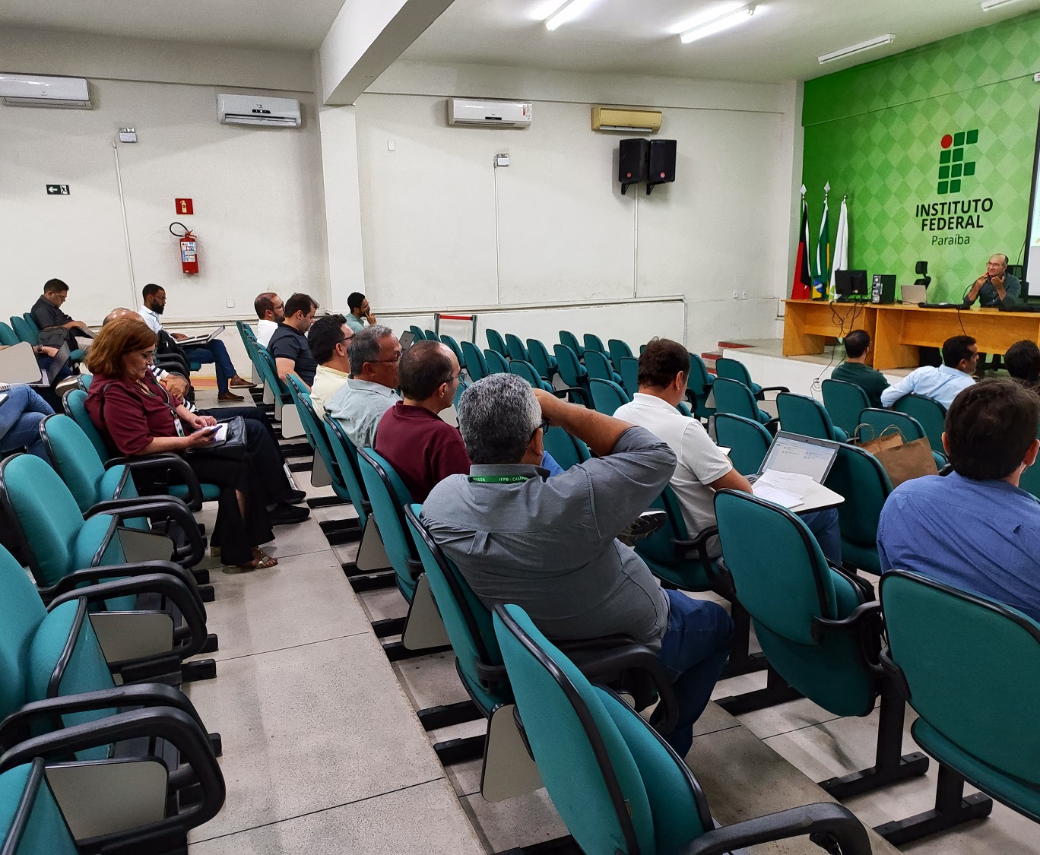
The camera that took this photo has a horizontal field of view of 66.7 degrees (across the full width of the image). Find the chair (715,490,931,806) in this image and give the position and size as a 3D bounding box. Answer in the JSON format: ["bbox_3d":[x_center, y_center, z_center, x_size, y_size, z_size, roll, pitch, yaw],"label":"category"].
[{"bbox_3d":[0.899,0.610,2.483,0.540,0.841,0.610,-6,13,-22],"label":"chair"}]

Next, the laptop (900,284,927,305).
[{"bbox_3d":[4.900,-1.627,9.758,0.250,0.240,0.355,-6,13,-21],"label":"laptop"}]

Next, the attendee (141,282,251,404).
[{"bbox_3d":[-3.287,-0.863,8.109,1.030,1.218,0.520,-6,13,-22],"label":"attendee"}]

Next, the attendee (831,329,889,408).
[{"bbox_3d":[2.892,-0.149,6.203,0.880,1.280,0.560,-6,13,-22],"label":"attendee"}]

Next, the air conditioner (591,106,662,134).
[{"bbox_3d":[1.640,-4.703,12.112,1.080,0.320,0.240,-6,13,-22],"label":"air conditioner"}]

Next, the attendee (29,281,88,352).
[{"bbox_3d":[-4.442,-0.857,7.942,0.780,1.250,0.520,-6,13,-22],"label":"attendee"}]

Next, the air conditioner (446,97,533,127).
[{"bbox_3d":[-0.396,-4.192,10.557,1.100,0.305,0.220,-6,13,-22],"label":"air conditioner"}]

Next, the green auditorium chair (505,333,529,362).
[{"bbox_3d":[0.144,-0.697,9.832,0.550,0.920,0.650,-6,13,-22],"label":"green auditorium chair"}]

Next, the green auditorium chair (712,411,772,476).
[{"bbox_3d":[1.379,0.366,4.302,0.550,0.920,0.650,-6,13,-22],"label":"green auditorium chair"}]

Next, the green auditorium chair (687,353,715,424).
[{"bbox_3d":[1.921,-0.329,7.968,0.550,0.870,0.620,-6,13,-21],"label":"green auditorium chair"}]

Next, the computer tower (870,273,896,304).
[{"bbox_3d":[4.453,-1.690,9.673,0.310,0.360,0.150,-7,13,-27],"label":"computer tower"}]

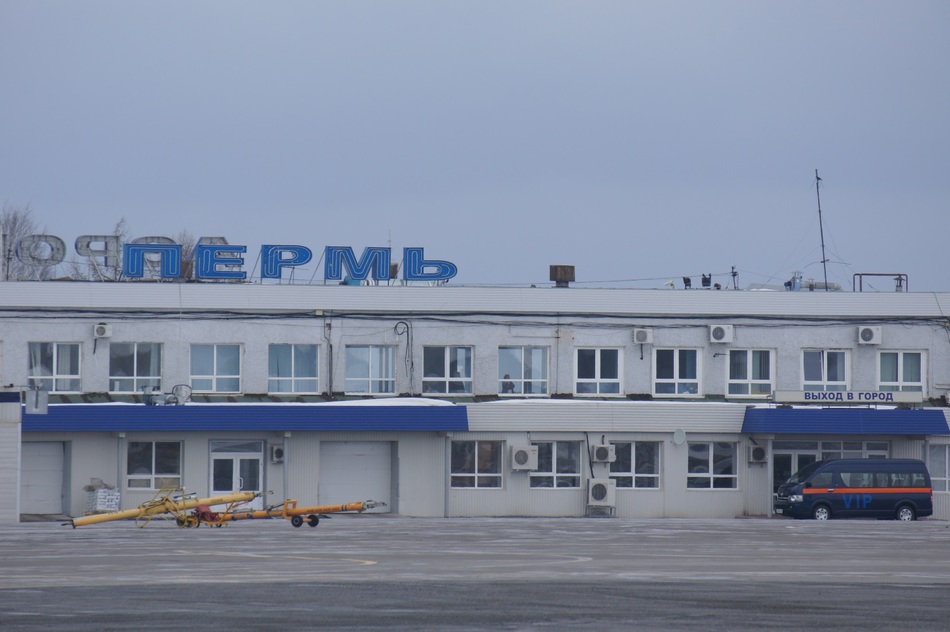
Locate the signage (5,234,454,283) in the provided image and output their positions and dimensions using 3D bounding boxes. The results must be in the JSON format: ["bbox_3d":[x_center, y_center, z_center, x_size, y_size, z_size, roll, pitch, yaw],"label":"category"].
[{"bbox_3d":[-8.454,-2.009,290.993,16.772,1.610,0.500,1,-1,-23],"label":"signage"}]

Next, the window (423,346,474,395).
[{"bbox_3d":[-0.986,1.961,297.726,1.900,1.750,0.150,1,-1,-21],"label":"window"}]

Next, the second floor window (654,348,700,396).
[{"bbox_3d":[7.336,2.047,300.920,1.880,1.770,0.150,1,-1,-21],"label":"second floor window"}]

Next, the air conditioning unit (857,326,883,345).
[{"bbox_3d":[14.666,0.725,308.809,0.860,0.650,0.320,1,-1,-20],"label":"air conditioning unit"}]

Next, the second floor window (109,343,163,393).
[{"bbox_3d":[-11.813,1.815,289.094,1.995,1.764,0.120,1,-1,-23],"label":"second floor window"}]

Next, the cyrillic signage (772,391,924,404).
[{"bbox_3d":[13.277,2.879,295.608,5.792,0.398,0.200,1,-1,-23],"label":"cyrillic signage"}]

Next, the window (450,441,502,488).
[{"bbox_3d":[0.046,5.238,292.616,1.900,1.720,0.150,1,-1,-21],"label":"window"}]

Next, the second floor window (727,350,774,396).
[{"bbox_3d":[10.181,2.110,307.514,1.930,1.820,0.150,1,-1,-20],"label":"second floor window"}]

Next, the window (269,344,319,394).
[{"bbox_3d":[-6.568,1.941,301.418,1.930,1.820,0.150,1,-1,-20],"label":"window"}]

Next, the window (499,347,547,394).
[{"bbox_3d":[1.713,1.933,294.836,1.940,1.742,0.120,1,-1,-23],"label":"window"}]

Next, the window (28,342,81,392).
[{"bbox_3d":[-15.084,1.868,298.318,1.930,1.820,0.150,1,-1,-20],"label":"window"}]

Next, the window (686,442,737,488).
[{"bbox_3d":[8.476,5.346,296.438,1.900,1.760,0.150,1,-1,-20],"label":"window"}]

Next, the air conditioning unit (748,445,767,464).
[{"bbox_3d":[10.160,4.934,296.126,0.780,0.560,0.300,1,-1,-21],"label":"air conditioning unit"}]

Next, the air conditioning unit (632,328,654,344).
[{"bbox_3d":[6.087,0.748,300.075,0.800,0.540,0.300,1,-1,-21],"label":"air conditioning unit"}]

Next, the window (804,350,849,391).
[{"bbox_3d":[12.602,2.048,299.458,1.894,1.708,0.120,1,-1,-23],"label":"window"}]

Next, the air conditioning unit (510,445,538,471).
[{"bbox_3d":[1.785,5.037,293.622,0.940,0.850,0.340,1,-1,-20],"label":"air conditioning unit"}]

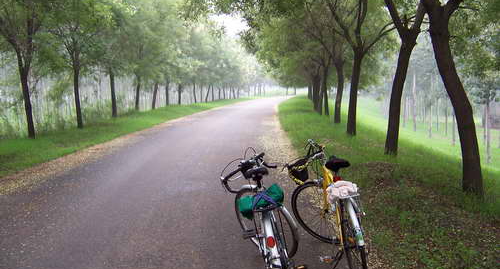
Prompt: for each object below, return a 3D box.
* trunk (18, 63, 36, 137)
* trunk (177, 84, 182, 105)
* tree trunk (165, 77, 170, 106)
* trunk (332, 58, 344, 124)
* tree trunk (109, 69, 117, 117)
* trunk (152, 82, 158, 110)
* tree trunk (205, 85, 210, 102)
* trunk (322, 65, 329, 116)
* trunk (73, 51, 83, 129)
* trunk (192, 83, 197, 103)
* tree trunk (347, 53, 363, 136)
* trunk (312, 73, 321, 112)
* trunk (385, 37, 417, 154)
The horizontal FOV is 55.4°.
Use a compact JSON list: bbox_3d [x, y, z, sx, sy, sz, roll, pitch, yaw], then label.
[{"bbox_3d":[-6.578,-0.989,14.092,0.460,2.198,0.320,0,6,0],"label":"trunk"},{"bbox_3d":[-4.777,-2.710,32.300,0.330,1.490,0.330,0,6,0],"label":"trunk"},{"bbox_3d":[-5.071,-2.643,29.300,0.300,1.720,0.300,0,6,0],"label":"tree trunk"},{"bbox_3d":[3.725,-1.843,20.064,0.460,2.766,0.350,0,6,0],"label":"trunk"},{"bbox_3d":[-5.682,-1.694,19.700,0.290,1.980,0.290,0,6,0],"label":"tree trunk"},{"bbox_3d":[-5.831,-2.404,29.416,0.330,1.722,0.280,0,6,0],"label":"trunk"},{"bbox_3d":[-3.872,-3.711,43.427,0.450,1.498,0.380,0,6,0],"label":"tree trunk"},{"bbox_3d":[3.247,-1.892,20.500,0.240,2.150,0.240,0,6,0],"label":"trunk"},{"bbox_3d":[-6.282,-1.591,17.361,0.340,2.829,0.280,0,6,0],"label":"trunk"},{"bbox_3d":[-4.308,-3.260,37.000,0.280,1.710,0.280,0,6,0],"label":"trunk"},{"bbox_3d":[3.239,-1.229,14.776,0.450,2.533,0.340,0,6,0],"label":"tree trunk"},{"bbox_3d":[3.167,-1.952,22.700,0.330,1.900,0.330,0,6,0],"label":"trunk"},{"bbox_3d":[3.338,-0.844,10.574,0.620,2.576,0.420,0,6,0],"label":"trunk"}]

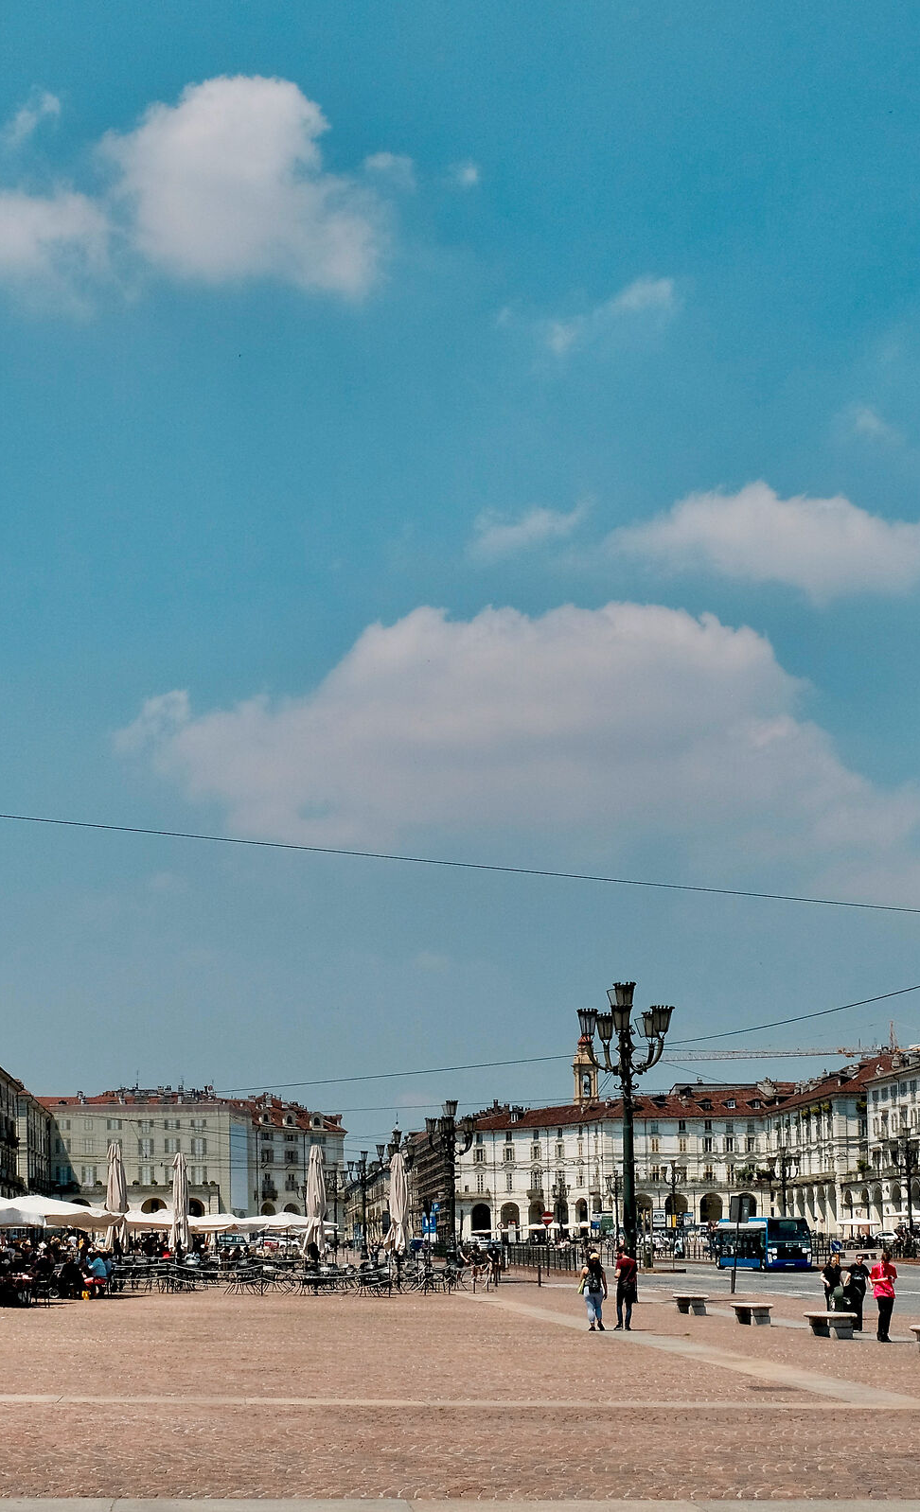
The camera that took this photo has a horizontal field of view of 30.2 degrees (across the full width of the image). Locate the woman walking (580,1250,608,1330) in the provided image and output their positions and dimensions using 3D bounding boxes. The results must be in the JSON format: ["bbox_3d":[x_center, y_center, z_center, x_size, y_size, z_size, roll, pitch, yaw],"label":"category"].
[{"bbox_3d":[2.780,11.069,35.331,0.530,1.630,0.380,2,-15,-6],"label":"woman walking"}]

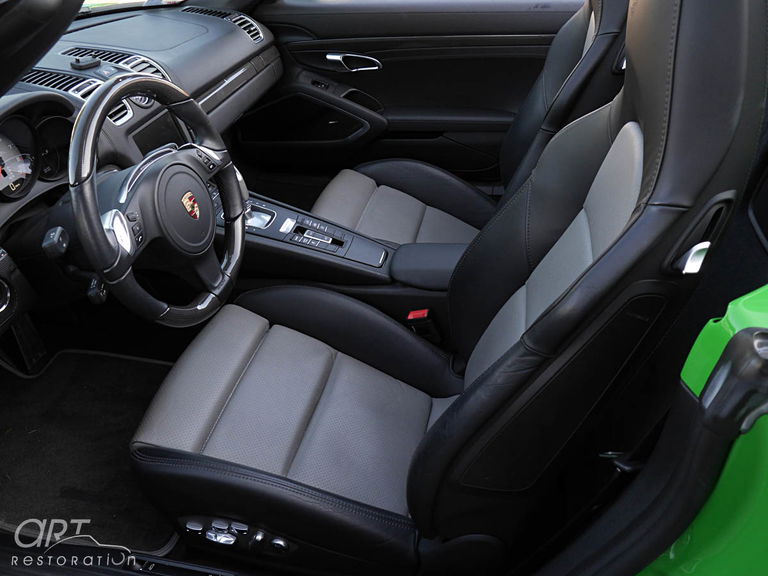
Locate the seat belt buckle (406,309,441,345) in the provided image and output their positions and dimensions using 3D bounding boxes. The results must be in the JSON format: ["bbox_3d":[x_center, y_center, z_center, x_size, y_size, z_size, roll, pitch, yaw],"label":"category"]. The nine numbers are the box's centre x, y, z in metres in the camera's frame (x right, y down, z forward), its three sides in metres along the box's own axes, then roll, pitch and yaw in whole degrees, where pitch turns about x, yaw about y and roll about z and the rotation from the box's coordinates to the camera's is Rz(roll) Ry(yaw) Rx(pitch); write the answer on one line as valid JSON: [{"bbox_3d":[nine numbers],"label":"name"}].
[{"bbox_3d":[0.086,0.084,1.278,0.042,0.080,0.028,-12,30,22],"label":"seat belt buckle"}]

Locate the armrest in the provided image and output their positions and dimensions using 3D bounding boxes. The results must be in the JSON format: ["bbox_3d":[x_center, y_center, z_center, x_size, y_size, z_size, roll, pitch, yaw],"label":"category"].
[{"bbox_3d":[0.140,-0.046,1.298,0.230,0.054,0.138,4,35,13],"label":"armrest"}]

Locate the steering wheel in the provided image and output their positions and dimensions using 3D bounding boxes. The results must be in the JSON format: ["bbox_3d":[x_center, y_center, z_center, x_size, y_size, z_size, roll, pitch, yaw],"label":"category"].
[{"bbox_3d":[-0.326,-0.128,0.933,0.095,0.374,0.374,-7,32,19],"label":"steering wheel"}]

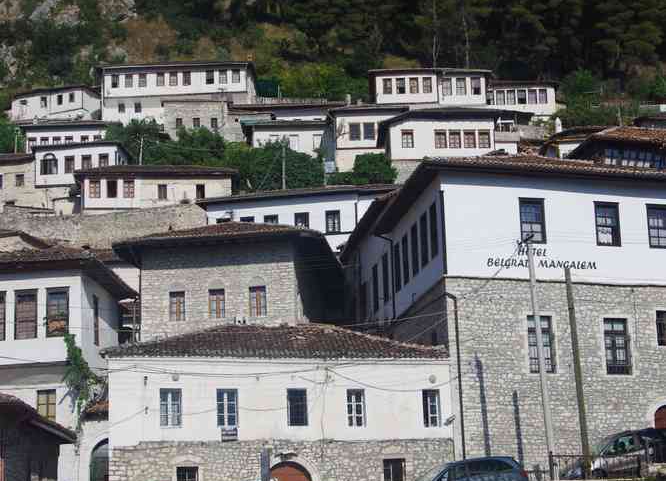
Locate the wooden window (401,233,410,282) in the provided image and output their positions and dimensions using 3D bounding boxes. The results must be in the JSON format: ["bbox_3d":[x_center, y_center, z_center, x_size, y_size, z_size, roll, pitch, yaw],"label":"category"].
[{"bbox_3d":[2.849,0.747,56.202,0.150,1.900,0.920,0,-13,-10],"label":"wooden window"}]

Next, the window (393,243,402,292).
[{"bbox_3d":[2.499,1.012,55.402,0.150,1.860,0.950,0,-13,-9],"label":"window"}]

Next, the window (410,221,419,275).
[{"bbox_3d":[2.973,0.334,52.578,0.150,1.860,0.950,0,-13,-9],"label":"window"}]

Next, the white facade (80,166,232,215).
[{"bbox_3d":[-12.972,-3.575,106.347,11.238,3.120,0.600,-1,-13,-6],"label":"white facade"}]

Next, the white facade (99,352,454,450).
[{"bbox_3d":[-1.615,5.255,47.214,11.574,2.996,0.500,2,-14,-17],"label":"white facade"}]

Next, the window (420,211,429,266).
[{"bbox_3d":[3.386,-0.012,53.160,0.150,1.900,0.920,0,-13,-10],"label":"window"}]

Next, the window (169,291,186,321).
[{"bbox_3d":[-6.116,2.600,56.708,0.620,1.160,0.150,-4,-13,7],"label":"window"}]

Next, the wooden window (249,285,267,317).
[{"bbox_3d":[-2.917,2.386,56.295,0.640,1.190,0.150,-4,-13,7],"label":"wooden window"}]

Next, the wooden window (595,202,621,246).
[{"bbox_3d":[9.672,-0.577,50.798,0.970,1.600,0.150,3,-13,-19],"label":"wooden window"}]

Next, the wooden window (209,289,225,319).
[{"bbox_3d":[-4.743,2.564,58.996,0.664,1.225,0.150,-3,-13,6],"label":"wooden window"}]

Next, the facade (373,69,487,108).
[{"bbox_3d":[9.251,-14.413,137.260,11.274,3.696,0.600,-1,-13,-4],"label":"facade"}]

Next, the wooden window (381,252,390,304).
[{"bbox_3d":[2.102,1.509,57.767,0.150,1.860,0.950,0,-13,-9],"label":"wooden window"}]

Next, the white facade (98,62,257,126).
[{"bbox_3d":[-16.315,-15.120,150.226,15.486,6.774,0.600,-2,-13,0],"label":"white facade"}]

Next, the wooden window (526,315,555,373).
[{"bbox_3d":[7.056,3.531,48.869,0.930,1.940,0.150,3,-13,-19],"label":"wooden window"}]

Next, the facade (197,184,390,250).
[{"bbox_3d":[-1.969,-1.117,83.334,11.050,3.254,0.600,-4,-13,9],"label":"facade"}]

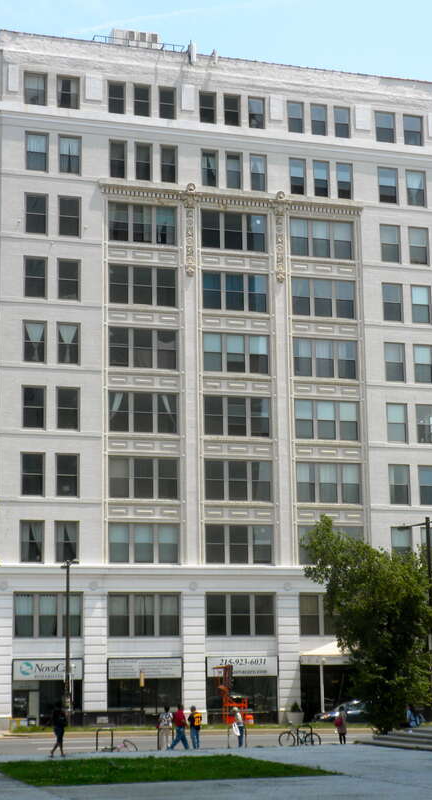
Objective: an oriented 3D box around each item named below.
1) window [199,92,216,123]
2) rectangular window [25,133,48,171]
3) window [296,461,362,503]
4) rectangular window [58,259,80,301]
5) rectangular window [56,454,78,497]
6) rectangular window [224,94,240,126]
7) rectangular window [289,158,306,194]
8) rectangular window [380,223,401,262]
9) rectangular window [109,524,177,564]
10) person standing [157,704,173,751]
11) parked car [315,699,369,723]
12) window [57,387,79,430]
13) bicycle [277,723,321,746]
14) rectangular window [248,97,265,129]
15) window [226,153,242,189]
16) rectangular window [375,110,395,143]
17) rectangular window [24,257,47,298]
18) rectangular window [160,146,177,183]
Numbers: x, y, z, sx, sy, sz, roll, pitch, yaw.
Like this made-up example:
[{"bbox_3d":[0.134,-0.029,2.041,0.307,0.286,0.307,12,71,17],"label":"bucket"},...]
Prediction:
[{"bbox_3d":[-0.493,-18.022,85.761,1.059,2.050,0.200,3,-12,-17],"label":"window"},{"bbox_3d":[-10.544,-14.645,81.975,1.342,2.406,0.200,3,-11,-17],"label":"rectangular window"},{"bbox_3d":[7.107,5.236,86.882,4.343,2.522,0.200,3,-12,-17],"label":"window"},{"bbox_3d":[-8.973,-7.310,84.721,1.448,2.630,0.250,3,-12,-17],"label":"rectangular window"},{"bbox_3d":[-8.612,4.401,80.712,1.378,2.471,0.150,3,-12,-17],"label":"rectangular window"},{"bbox_3d":[1.060,-18.045,86.365,1.048,2.094,0.200,3,-11,-17],"label":"rectangular window"},{"bbox_3d":[5.397,-14.685,91.491,1.082,2.456,0.200,3,-11,-17],"label":"rectangular window"},{"bbox_3d":[11.496,-10.248,91.355,1.417,2.592,0.200,3,-12,-17],"label":"rectangular window"},{"bbox_3d":[-4.274,8.617,83.045,4.399,2.419,0.250,3,-12,-17],"label":"rectangular window"},{"bbox_3d":[-2.010,12.896,54.504,0.600,1.772,0.450,2,-11,-15],"label":"person standing"},{"bbox_3d":[8.062,18.004,80.139,4.600,1.460,1.780,3,-12,-17],"label":"parked car"},{"bbox_3d":[-8.461,0.543,79.519,1.388,2.537,0.200,3,-12,-17],"label":"window"},{"bbox_3d":[3.349,13.399,55.487,1.700,1.024,0.550,-1,-11,0],"label":"bicycle"},{"bbox_3d":[2.654,-18.660,90.273,1.092,2.008,0.200,3,-12,-17],"label":"rectangular window"},{"bbox_3d":[1.186,-14.751,89.449,1.121,2.467,0.250,3,-12,-17],"label":"window"},{"bbox_3d":[10.746,-17.287,87.898,1.334,2.000,0.220,3,-12,-17],"label":"rectangular window"},{"bbox_3d":[-10.676,-7.269,82.446,1.328,2.518,0.150,3,-12,-17],"label":"rectangular window"},{"bbox_3d":[-2.829,-14.359,84.392,1.041,2.358,0.200,3,-11,-17],"label":"rectangular window"}]

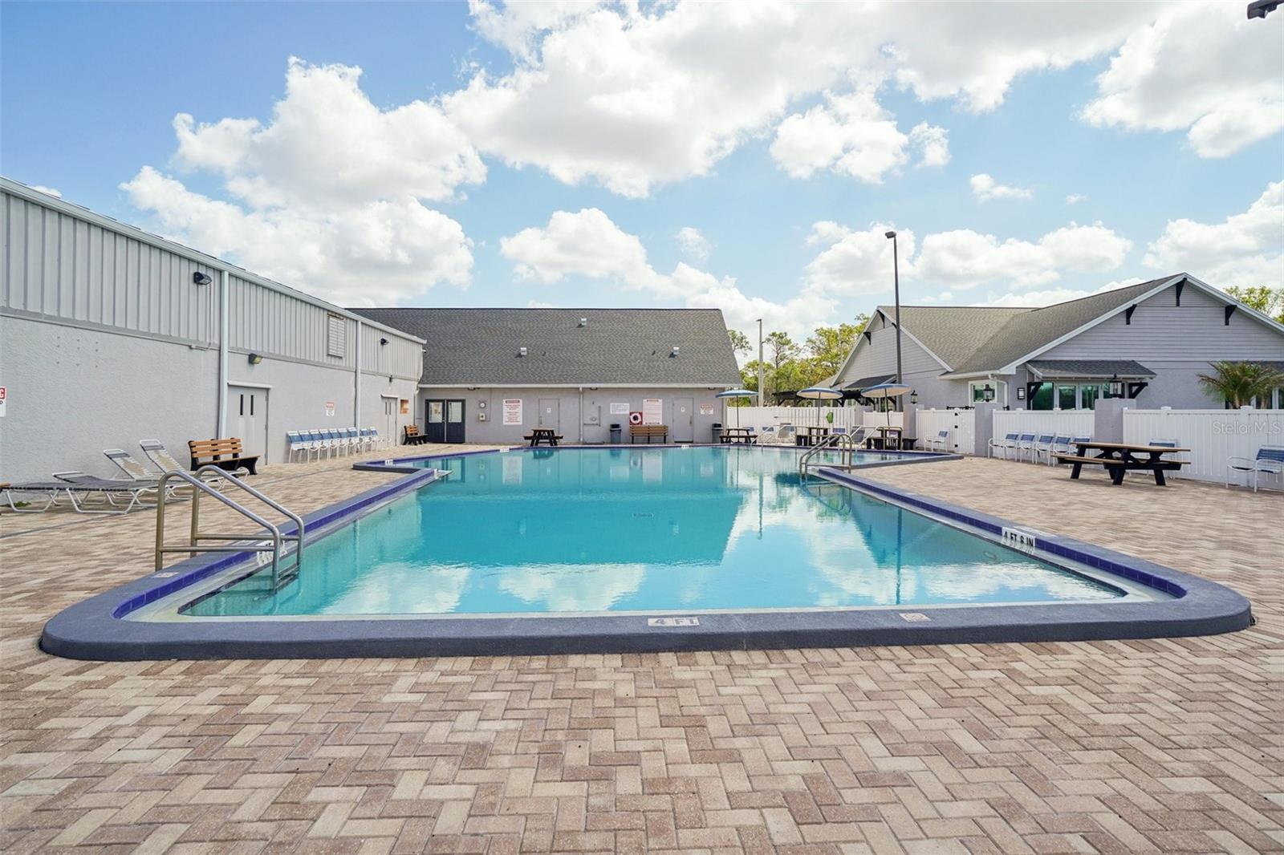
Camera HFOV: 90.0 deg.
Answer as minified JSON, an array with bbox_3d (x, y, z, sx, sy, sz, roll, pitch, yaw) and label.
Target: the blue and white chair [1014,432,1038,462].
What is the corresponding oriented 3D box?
[{"bbox_3d":[10.920,0.563,18.637,0.680,0.860,0.600,0,1,-3],"label":"blue and white chair"}]

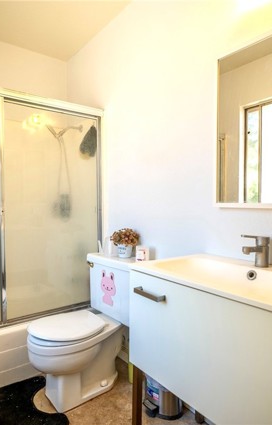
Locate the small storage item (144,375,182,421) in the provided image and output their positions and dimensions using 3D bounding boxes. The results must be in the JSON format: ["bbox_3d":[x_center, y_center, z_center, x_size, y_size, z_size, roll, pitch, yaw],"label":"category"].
[{"bbox_3d":[0.142,0.943,1.538,0.231,0.281,0.203,-2,2,-37],"label":"small storage item"}]

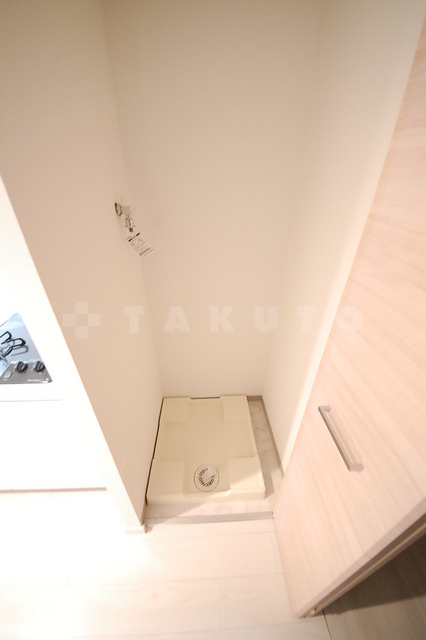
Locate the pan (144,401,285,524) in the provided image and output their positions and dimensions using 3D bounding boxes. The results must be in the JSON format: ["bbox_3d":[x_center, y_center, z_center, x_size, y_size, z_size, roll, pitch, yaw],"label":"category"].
[{"bbox_3d":[-0.044,0.803,1.430,0.645,0.088,0.645,-1,29,-2],"label":"pan"}]

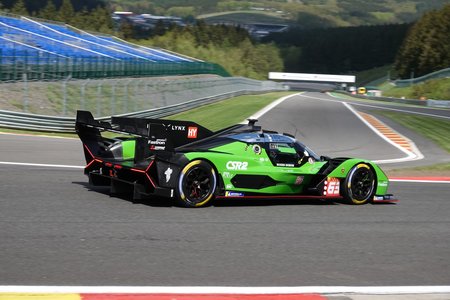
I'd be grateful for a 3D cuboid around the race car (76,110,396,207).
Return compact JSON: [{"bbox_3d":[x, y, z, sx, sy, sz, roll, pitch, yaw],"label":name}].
[{"bbox_3d":[0.355,0.152,14.050,5.090,1.160,2.000,1,6,-37],"label":"race car"}]

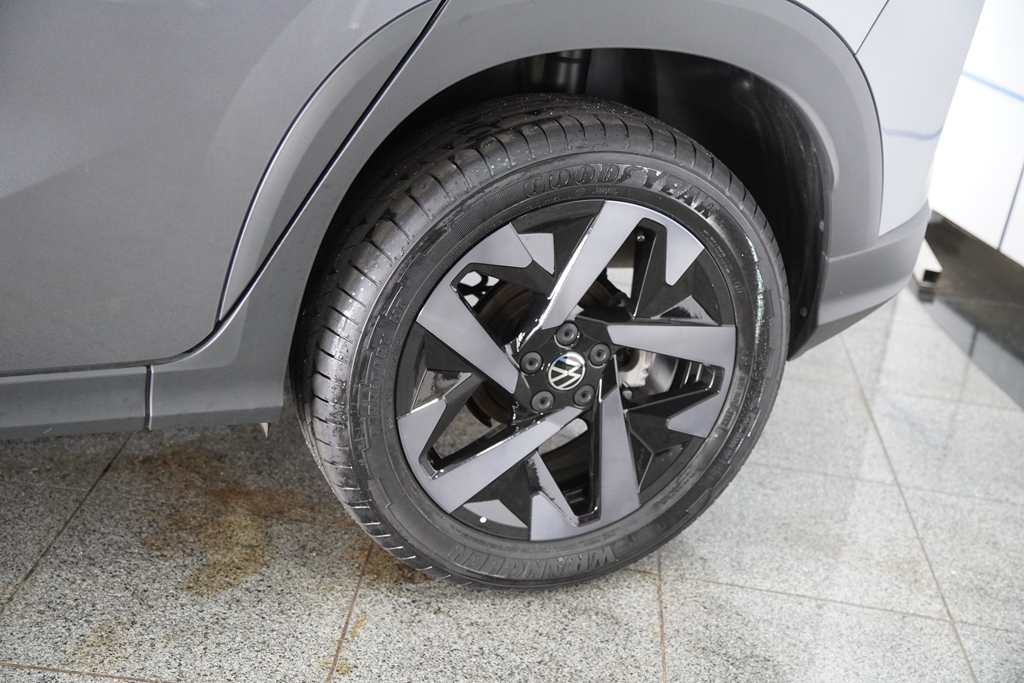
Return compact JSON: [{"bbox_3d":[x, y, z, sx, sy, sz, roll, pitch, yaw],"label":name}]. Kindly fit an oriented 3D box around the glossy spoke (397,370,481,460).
[{"bbox_3d":[-0.093,0.092,1.809,0.082,0.131,0.045,20,13,-29],"label":"glossy spoke"}]

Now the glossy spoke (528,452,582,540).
[{"bbox_3d":[0.050,0.207,1.917,0.073,0.149,0.042,-19,28,-15],"label":"glossy spoke"}]

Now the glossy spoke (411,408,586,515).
[{"bbox_3d":[-0.011,0.143,1.863,0.226,0.087,0.040,-28,30,-10],"label":"glossy spoke"}]

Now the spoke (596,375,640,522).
[{"bbox_3d":[0.141,0.141,1.925,0.067,0.212,0.038,-8,25,-20],"label":"spoke"}]

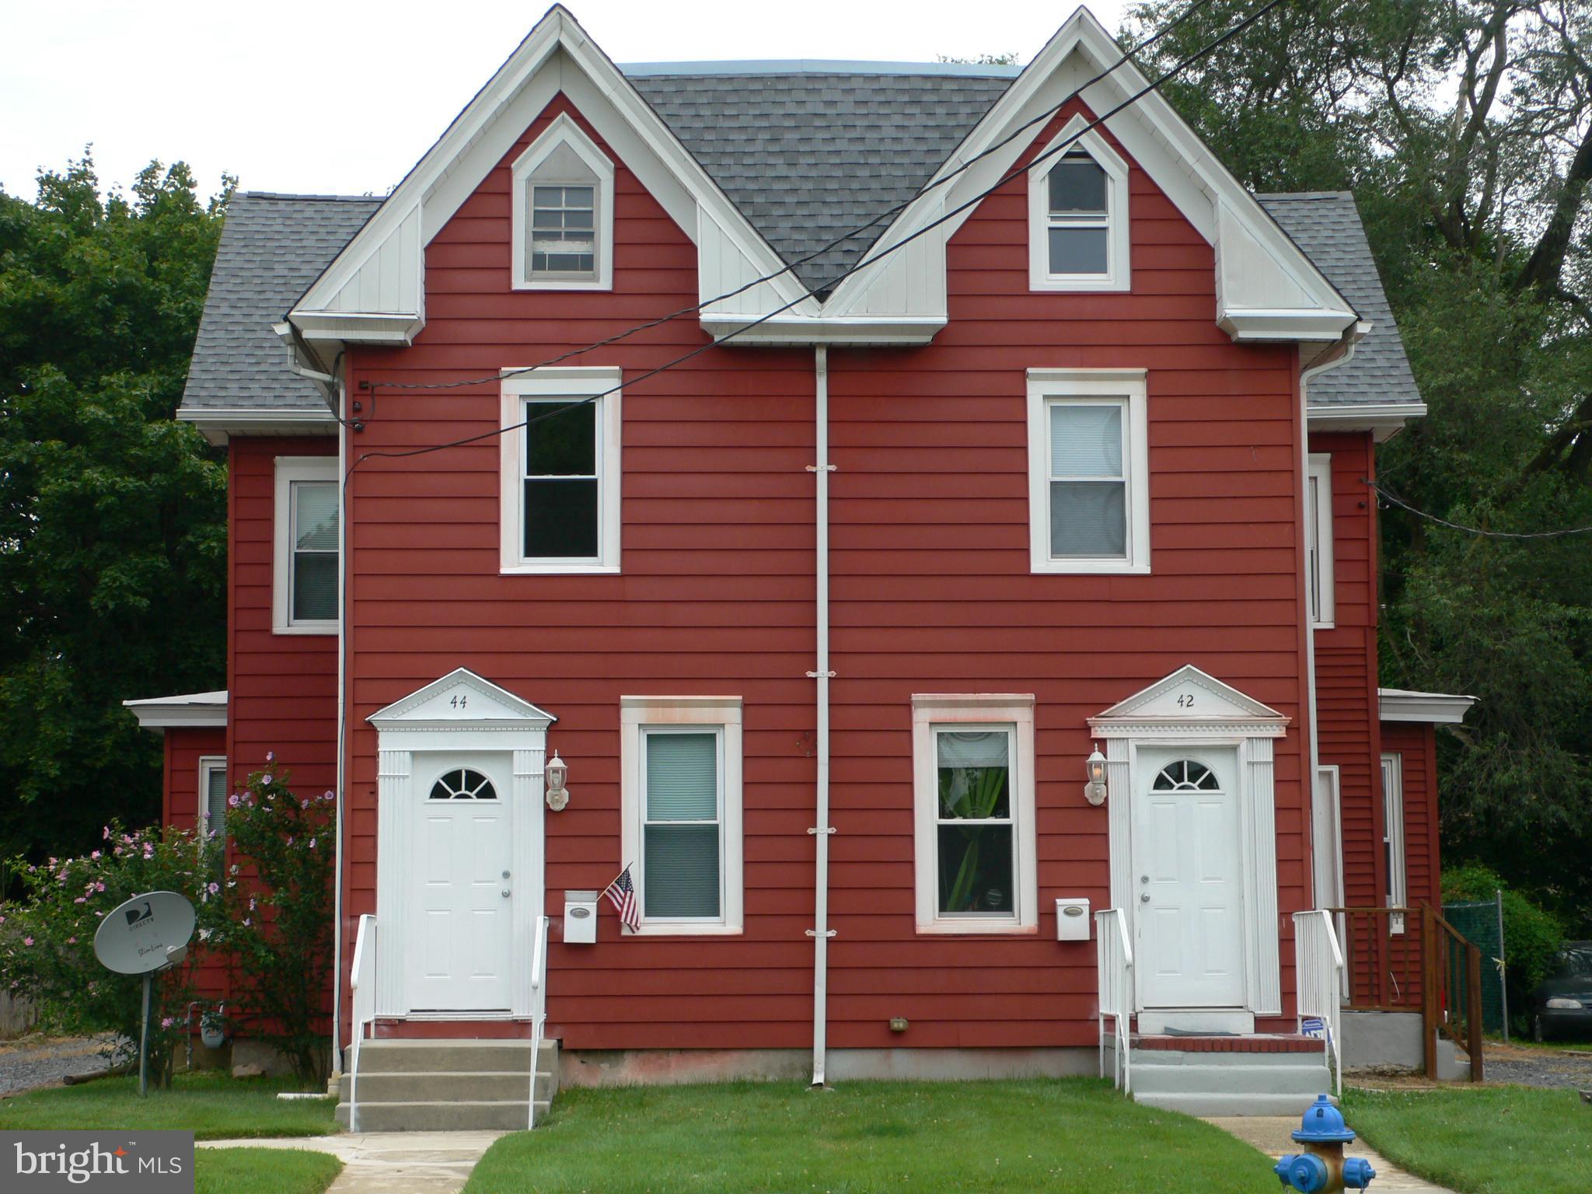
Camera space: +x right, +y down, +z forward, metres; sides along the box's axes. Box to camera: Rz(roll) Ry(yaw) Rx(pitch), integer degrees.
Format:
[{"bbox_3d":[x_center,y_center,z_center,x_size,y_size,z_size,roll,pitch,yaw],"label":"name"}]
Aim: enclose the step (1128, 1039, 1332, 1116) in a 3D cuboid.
[{"bbox_3d":[3.127,3.537,23.185,1.480,0.550,1.720,0,-7,-1],"label":"step"}]

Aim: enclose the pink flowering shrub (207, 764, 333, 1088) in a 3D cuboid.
[{"bbox_3d":[-4.183,2.594,25.110,1.020,2.580,1.100,0,-7,-1],"label":"pink flowering shrub"}]

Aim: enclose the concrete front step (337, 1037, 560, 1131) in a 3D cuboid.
[{"bbox_3d":[-2.576,3.629,23.316,1.540,0.637,1.270,0,-7,-1],"label":"concrete front step"}]

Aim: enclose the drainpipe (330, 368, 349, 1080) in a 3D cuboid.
[{"bbox_3d":[-3.555,0.961,24.351,0.085,5.560,0.085,0,-7,-1],"label":"drainpipe"}]

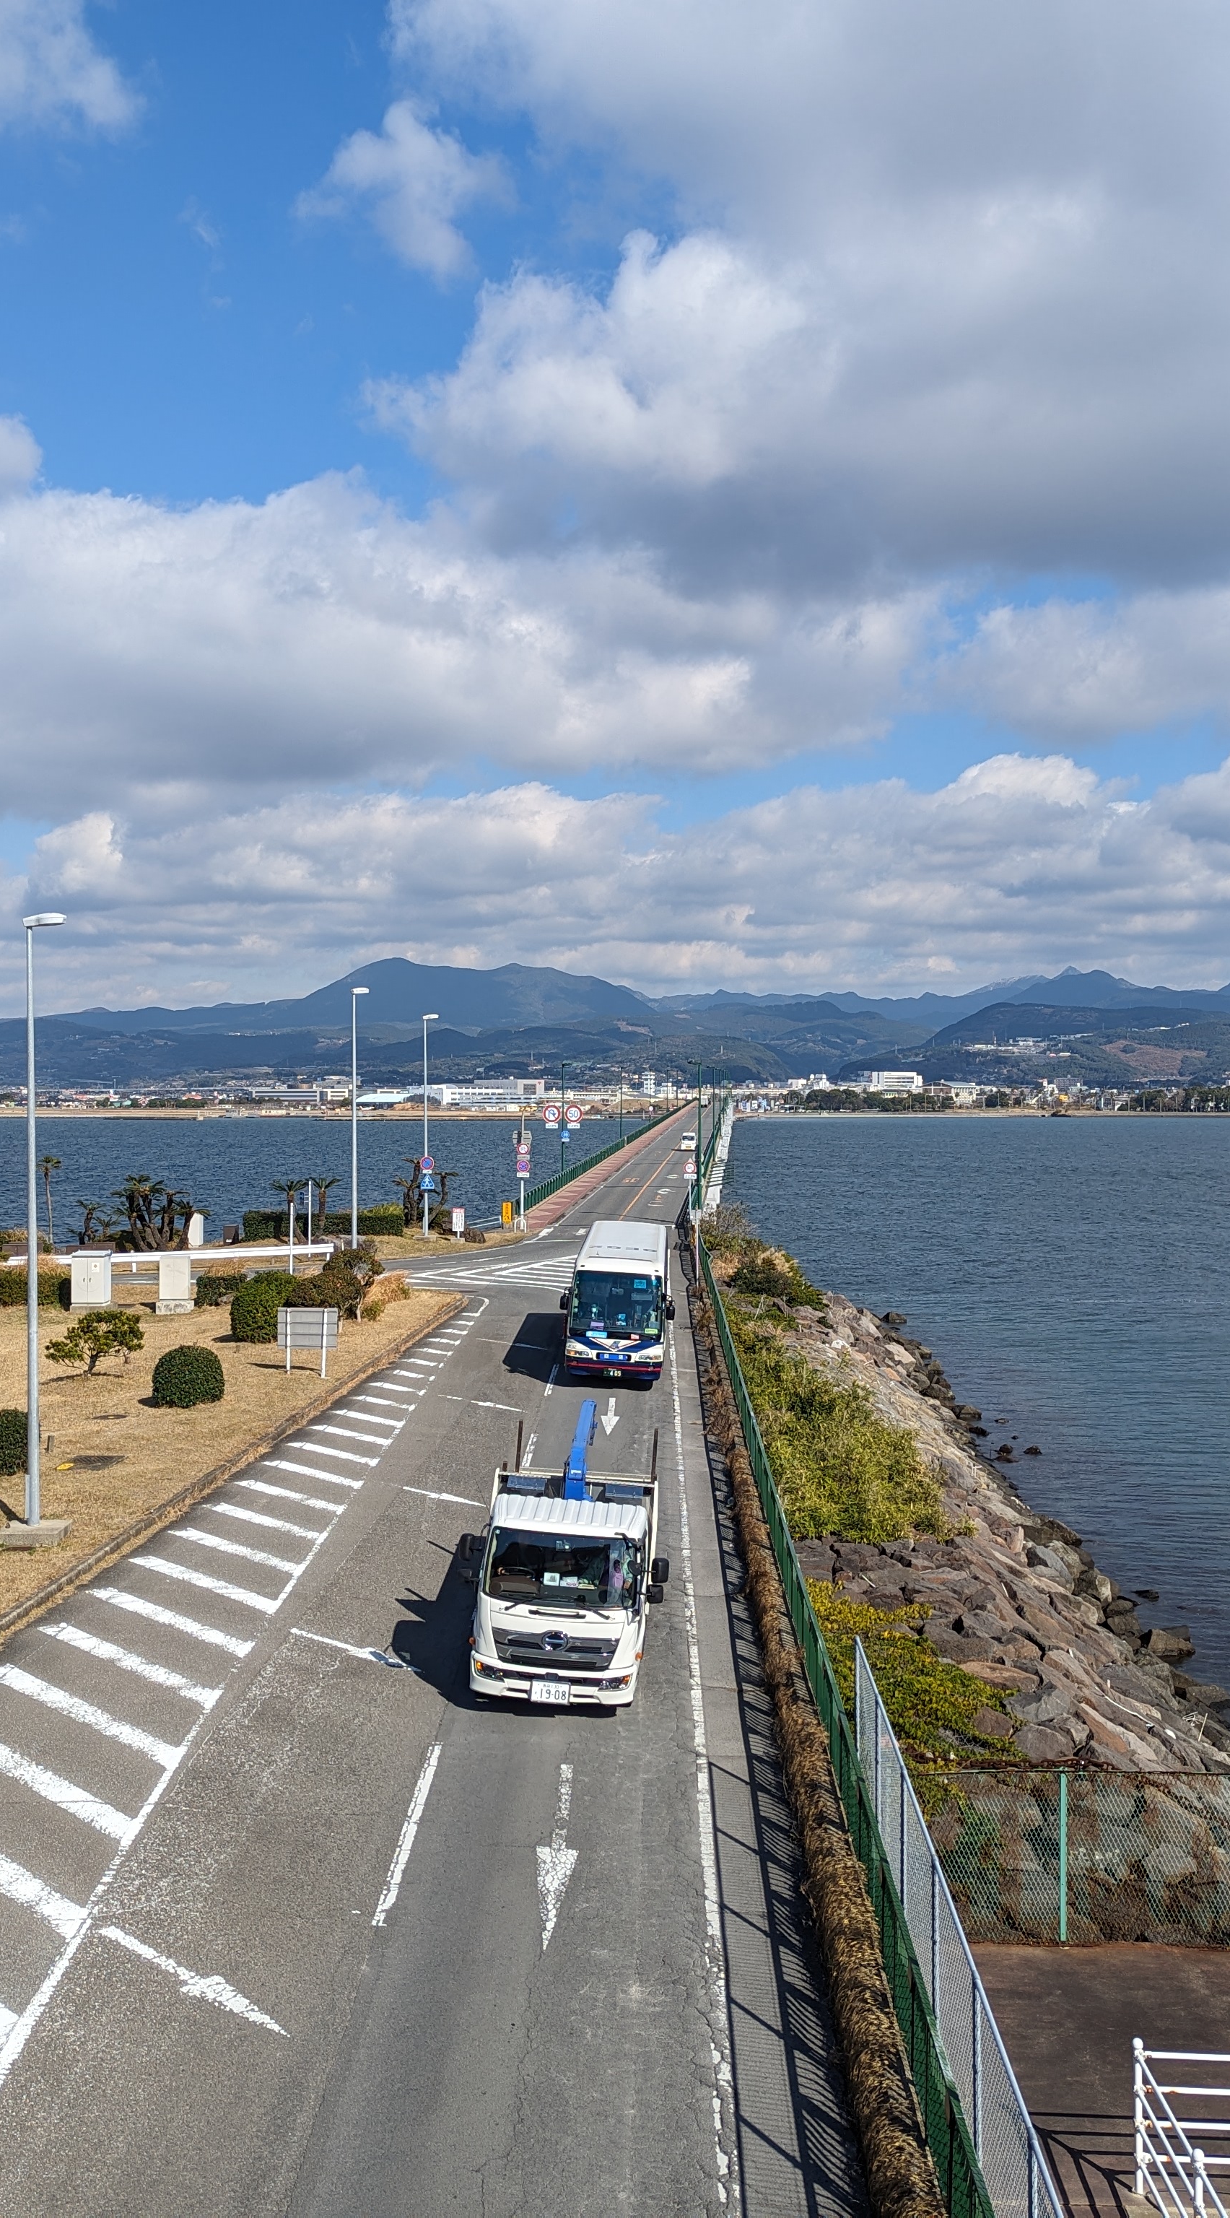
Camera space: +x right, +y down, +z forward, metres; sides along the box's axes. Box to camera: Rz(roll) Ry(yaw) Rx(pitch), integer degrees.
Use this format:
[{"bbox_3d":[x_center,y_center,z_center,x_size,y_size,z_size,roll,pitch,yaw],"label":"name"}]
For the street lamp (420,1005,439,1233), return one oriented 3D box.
[{"bbox_3d":[-8.551,0.748,95.000,0.780,10.300,0.350,0,0,2],"label":"street lamp"}]

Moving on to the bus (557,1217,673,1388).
[{"bbox_3d":[0.250,5.380,58.400,2.520,3.330,11.900,3,2,1],"label":"bus"}]

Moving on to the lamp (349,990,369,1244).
[{"bbox_3d":[-10.291,0.467,83.000,0.740,10.650,0.350,0,0,2],"label":"lamp"}]

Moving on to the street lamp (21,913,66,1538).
[{"bbox_3d":[-9.671,1.894,34.700,0.760,10.400,0.300,0,0,2],"label":"street lamp"}]

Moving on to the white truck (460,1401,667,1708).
[{"bbox_3d":[-0.530,6.310,30.200,2.400,2.900,8.300,3,1,2],"label":"white truck"}]

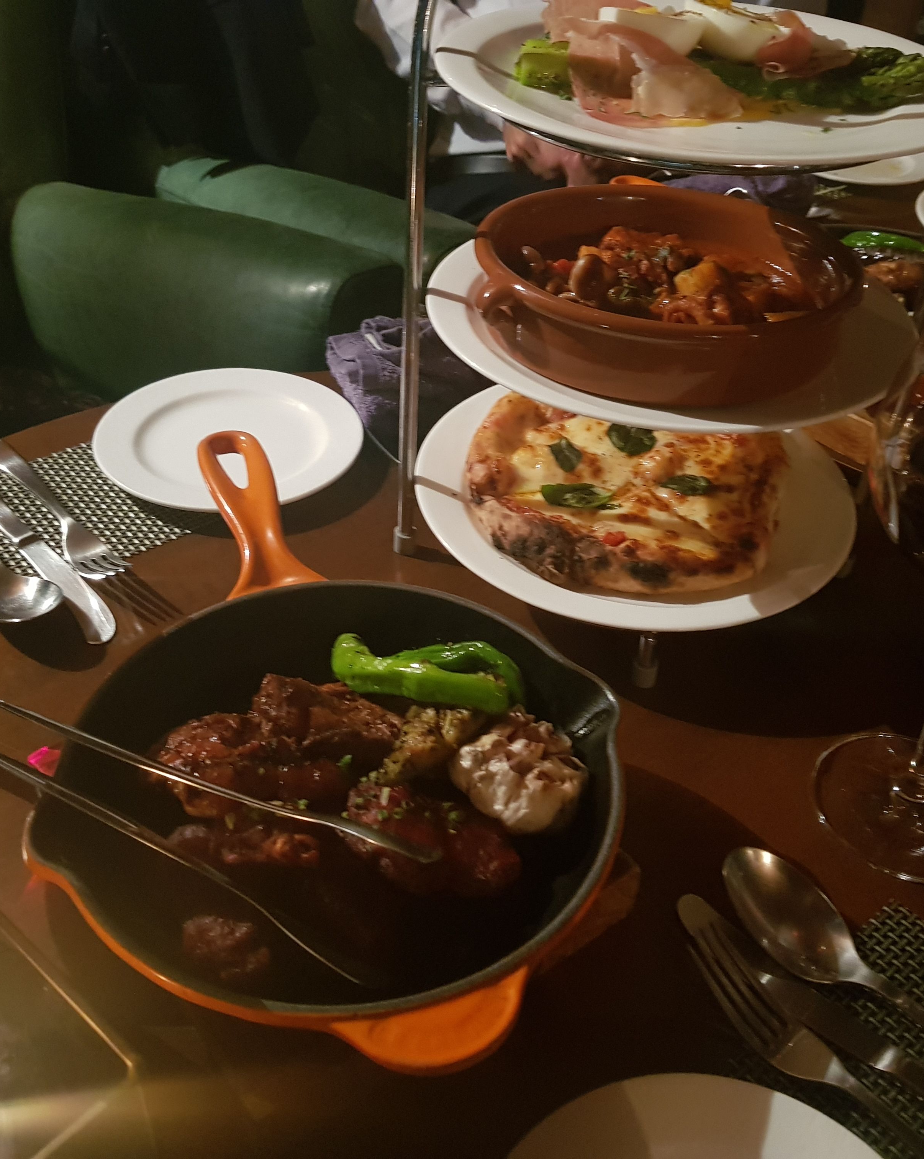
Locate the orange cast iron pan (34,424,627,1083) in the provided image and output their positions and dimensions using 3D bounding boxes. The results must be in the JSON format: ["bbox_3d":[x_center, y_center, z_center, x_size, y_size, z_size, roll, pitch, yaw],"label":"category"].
[{"bbox_3d":[-0.067,0.054,0.526,0.254,0.055,0.372,-10,42,-17],"label":"orange cast iron pan"}]

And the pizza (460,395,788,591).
[{"bbox_3d":[0.097,-0.056,0.655,0.185,0.030,0.175,1,40,-4],"label":"pizza"}]

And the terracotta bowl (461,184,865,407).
[{"bbox_3d":[0.097,-0.140,0.570,0.188,0.048,0.180,3,40,-2],"label":"terracotta bowl"}]

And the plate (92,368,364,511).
[{"bbox_3d":[-0.146,-0.084,0.739,0.165,0.021,0.165,3,40,-2],"label":"plate"}]

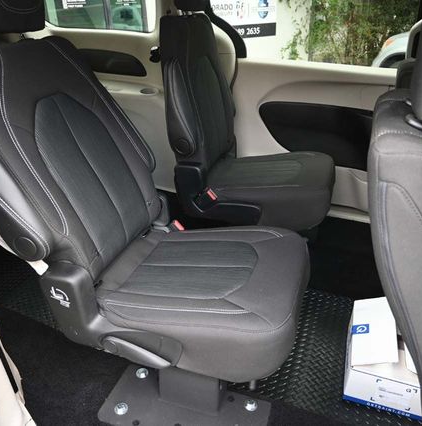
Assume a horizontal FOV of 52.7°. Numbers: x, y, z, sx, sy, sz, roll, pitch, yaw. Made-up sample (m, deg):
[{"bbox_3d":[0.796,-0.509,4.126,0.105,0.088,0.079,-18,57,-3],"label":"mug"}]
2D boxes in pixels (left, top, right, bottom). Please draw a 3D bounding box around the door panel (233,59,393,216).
[{"bbox_3d":[0.501,-0.369,2.135,0.850,0.720,0.130,9,30,15],"label":"door panel"}]

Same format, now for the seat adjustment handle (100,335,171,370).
[{"bbox_3d":[-0.187,0.349,1.073,0.175,0.046,0.032,20,32,8],"label":"seat adjustment handle"}]

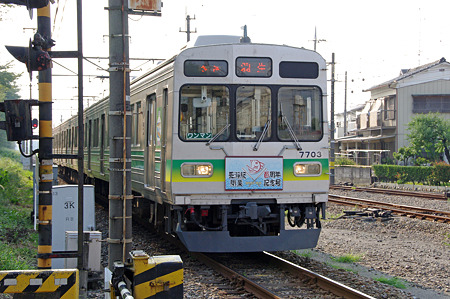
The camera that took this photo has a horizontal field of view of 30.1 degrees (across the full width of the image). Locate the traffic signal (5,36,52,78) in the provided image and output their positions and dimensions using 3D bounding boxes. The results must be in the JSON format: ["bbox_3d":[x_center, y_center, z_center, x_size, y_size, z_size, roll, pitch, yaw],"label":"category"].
[{"bbox_3d":[-1.769,-0.821,7.550,0.430,0.400,0.400,0,0,-13],"label":"traffic signal"}]

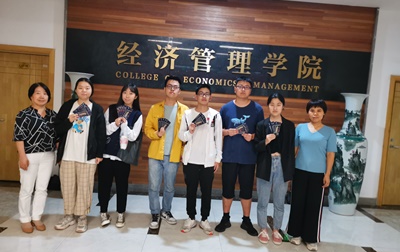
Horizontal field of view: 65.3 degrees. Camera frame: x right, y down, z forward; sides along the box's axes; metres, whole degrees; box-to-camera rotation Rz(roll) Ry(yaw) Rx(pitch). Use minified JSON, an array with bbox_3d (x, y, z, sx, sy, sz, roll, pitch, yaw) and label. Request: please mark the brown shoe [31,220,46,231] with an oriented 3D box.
[{"bbox_3d":[-1.728,1.051,3.357,0.235,0.080,0.088,9,7,42],"label":"brown shoe"}]

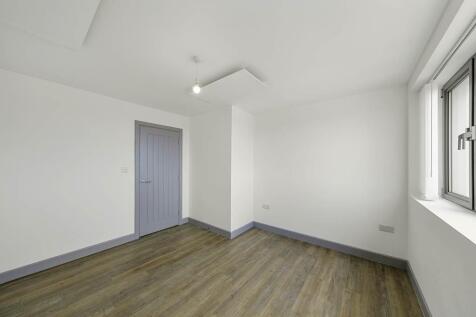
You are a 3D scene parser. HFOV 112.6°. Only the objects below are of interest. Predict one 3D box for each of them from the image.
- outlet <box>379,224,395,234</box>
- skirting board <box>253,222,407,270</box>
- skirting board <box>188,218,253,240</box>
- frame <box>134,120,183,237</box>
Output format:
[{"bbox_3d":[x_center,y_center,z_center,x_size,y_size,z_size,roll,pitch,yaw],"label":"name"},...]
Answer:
[{"bbox_3d":[1.954,0.932,2.081,0.146,0.086,0.014,-1,-2,38],"label":"outlet"},{"bbox_3d":[1.223,1.348,2.647,2.252,0.121,0.022,-1,-2,38],"label":"skirting board"},{"bbox_3d":[-0.383,1.361,3.445,1.292,0.121,0.768,-1,-2,38],"label":"skirting board"},{"bbox_3d":[-1.512,0.376,3.114,0.100,2.063,0.932,-1,-2,38],"label":"frame"}]

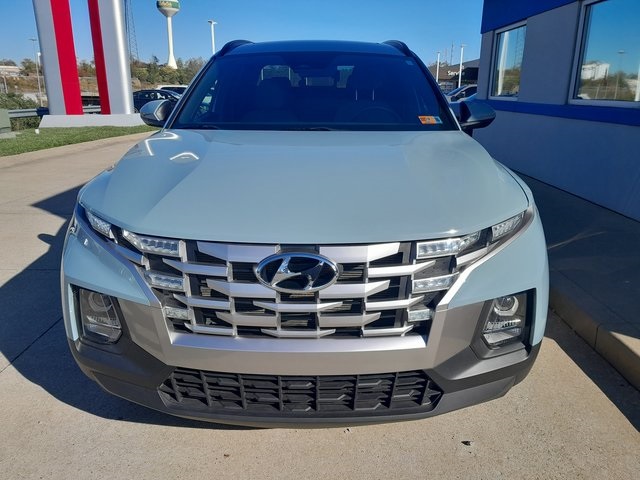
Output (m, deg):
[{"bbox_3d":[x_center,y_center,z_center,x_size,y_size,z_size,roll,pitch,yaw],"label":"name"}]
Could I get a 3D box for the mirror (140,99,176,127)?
[{"bbox_3d":[-0.954,-0.747,2.927,0.260,0.190,0.190,0,16,0],"label":"mirror"}]

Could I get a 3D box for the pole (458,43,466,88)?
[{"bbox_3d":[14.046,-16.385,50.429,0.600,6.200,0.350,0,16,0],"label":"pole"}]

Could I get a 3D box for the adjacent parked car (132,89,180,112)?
[{"bbox_3d":[-6.540,-5.932,22.352,4.600,1.480,1.830,9,18,29],"label":"adjacent parked car"}]

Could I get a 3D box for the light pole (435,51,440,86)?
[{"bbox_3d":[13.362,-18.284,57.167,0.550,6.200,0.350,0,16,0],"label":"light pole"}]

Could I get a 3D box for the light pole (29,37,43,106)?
[{"bbox_3d":[-31.061,-17.749,55.265,1.000,8.400,0.400,0,16,0],"label":"light pole"}]

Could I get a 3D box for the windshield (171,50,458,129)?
[{"bbox_3d":[-0.044,-0.871,2.893,1.480,0.220,0.970,0,44,0],"label":"windshield"}]

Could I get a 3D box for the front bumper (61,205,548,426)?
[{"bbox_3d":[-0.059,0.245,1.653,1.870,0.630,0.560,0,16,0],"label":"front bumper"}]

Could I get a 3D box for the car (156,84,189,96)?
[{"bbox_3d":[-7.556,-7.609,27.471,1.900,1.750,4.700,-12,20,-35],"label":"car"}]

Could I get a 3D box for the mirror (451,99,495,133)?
[{"bbox_3d":[0.871,-0.724,2.895,0.270,0.200,0.190,0,16,0],"label":"mirror"}]

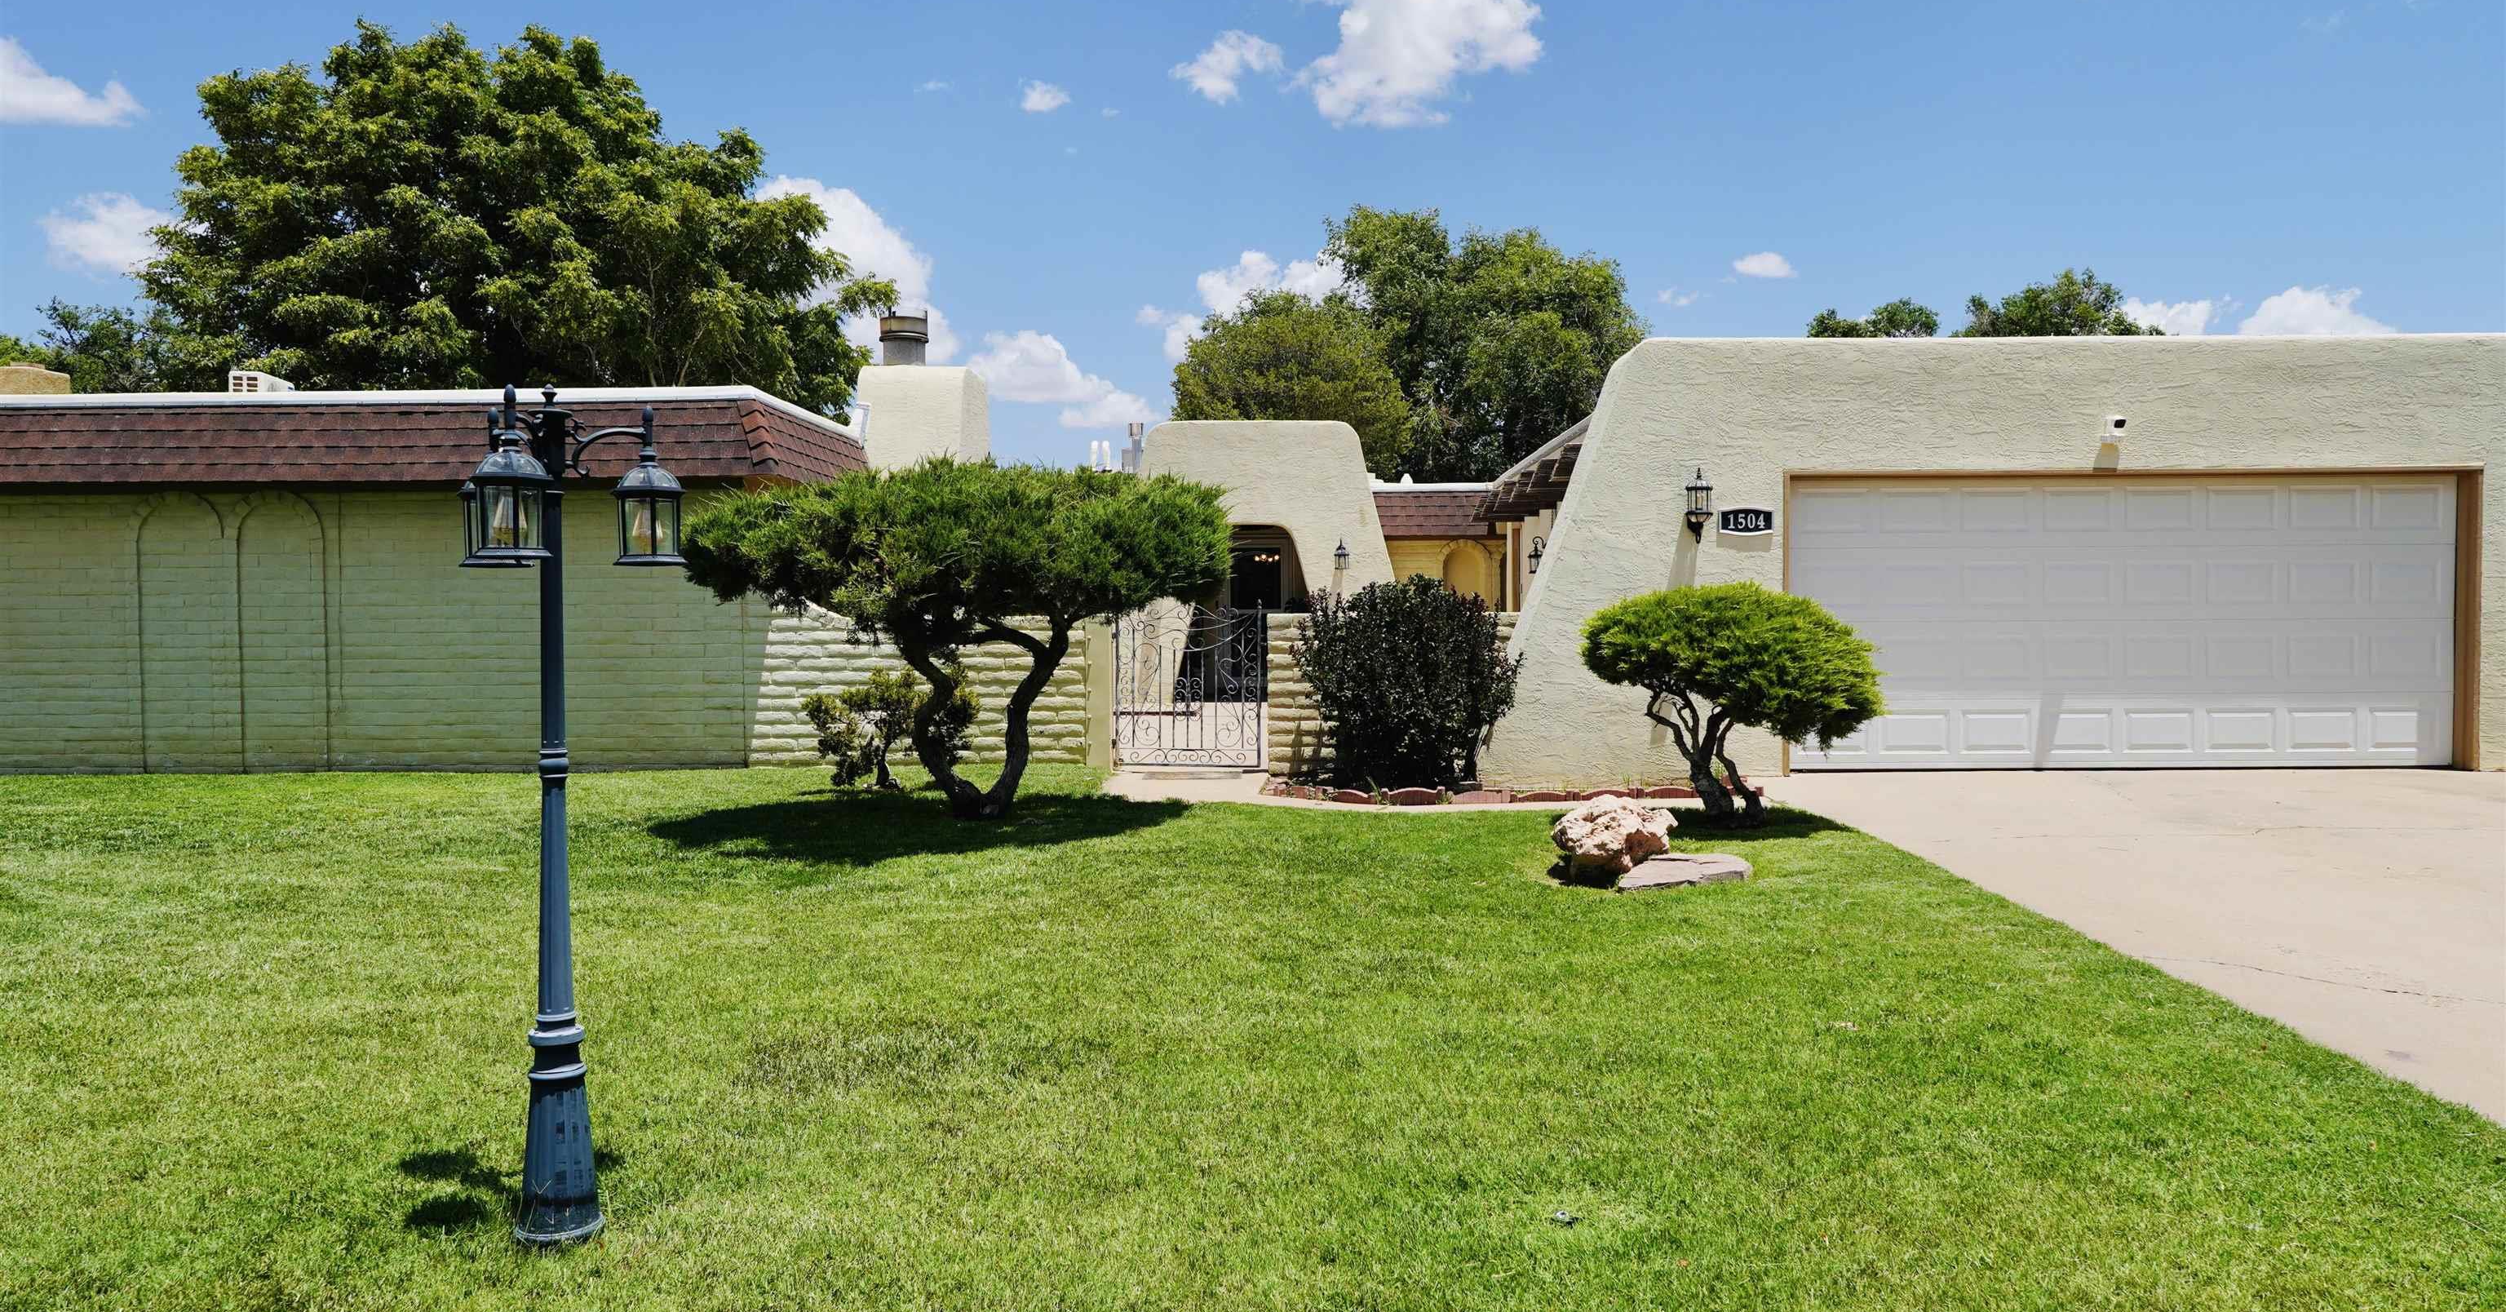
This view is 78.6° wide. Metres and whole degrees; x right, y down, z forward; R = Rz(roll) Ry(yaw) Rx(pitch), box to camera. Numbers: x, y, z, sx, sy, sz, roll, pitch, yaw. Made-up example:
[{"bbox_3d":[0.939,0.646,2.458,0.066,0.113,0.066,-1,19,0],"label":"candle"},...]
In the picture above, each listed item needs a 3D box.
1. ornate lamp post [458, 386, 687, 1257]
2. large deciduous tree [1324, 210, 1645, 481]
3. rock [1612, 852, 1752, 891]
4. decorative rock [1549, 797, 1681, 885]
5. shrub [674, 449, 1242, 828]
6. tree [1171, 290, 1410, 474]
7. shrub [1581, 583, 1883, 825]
[{"bbox_3d":[-1.780,0.390,3.830,0.600,2.170,0.550,0,1,0],"label":"ornate lamp post"},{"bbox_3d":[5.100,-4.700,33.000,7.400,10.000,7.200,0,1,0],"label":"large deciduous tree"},{"bbox_3d":[2.160,1.090,7.670,0.700,0.120,0.480,0,1,0],"label":"rock"},{"bbox_3d":[1.850,0.910,7.850,0.620,0.400,0.500,0,1,0],"label":"decorative rock"},{"bbox_3d":[-1.740,-0.100,9.250,3.200,2.200,2.300,-1,1,-8],"label":"shrub"},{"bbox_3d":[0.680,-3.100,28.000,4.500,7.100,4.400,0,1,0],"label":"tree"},{"bbox_3d":[2.800,0.280,8.970,1.760,1.420,1.400,0,1,0],"label":"shrub"}]

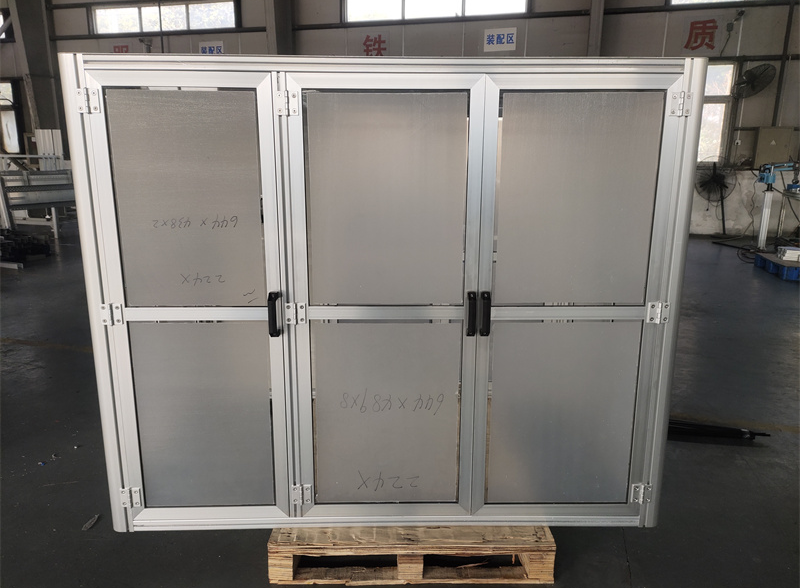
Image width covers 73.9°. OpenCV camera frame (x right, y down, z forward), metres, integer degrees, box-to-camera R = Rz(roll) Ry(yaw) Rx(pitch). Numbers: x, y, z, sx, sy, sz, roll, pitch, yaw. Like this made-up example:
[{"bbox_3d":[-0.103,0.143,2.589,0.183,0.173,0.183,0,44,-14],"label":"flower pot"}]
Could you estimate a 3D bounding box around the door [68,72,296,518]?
[{"bbox_3d":[-0.640,0.069,1.697,0.550,1.455,0.050,0,11,-1],"label":"door"}]

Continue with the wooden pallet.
[{"bbox_3d":[0.033,0.784,2.435,0.968,0.147,1.320,0,11,-1],"label":"wooden pallet"}]

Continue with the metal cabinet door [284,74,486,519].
[{"bbox_3d":[-0.043,0.060,1.723,0.586,1.451,0.045,0,11,-1],"label":"metal cabinet door"}]

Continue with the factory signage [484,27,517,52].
[{"bbox_3d":[1.884,-4.771,9.980,0.590,0.395,0.020,3,13,13],"label":"factory signage"}]

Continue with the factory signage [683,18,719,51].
[{"bbox_3d":[5.210,-4.500,9.210,0.520,0.500,0.030,3,13,13],"label":"factory signage"}]

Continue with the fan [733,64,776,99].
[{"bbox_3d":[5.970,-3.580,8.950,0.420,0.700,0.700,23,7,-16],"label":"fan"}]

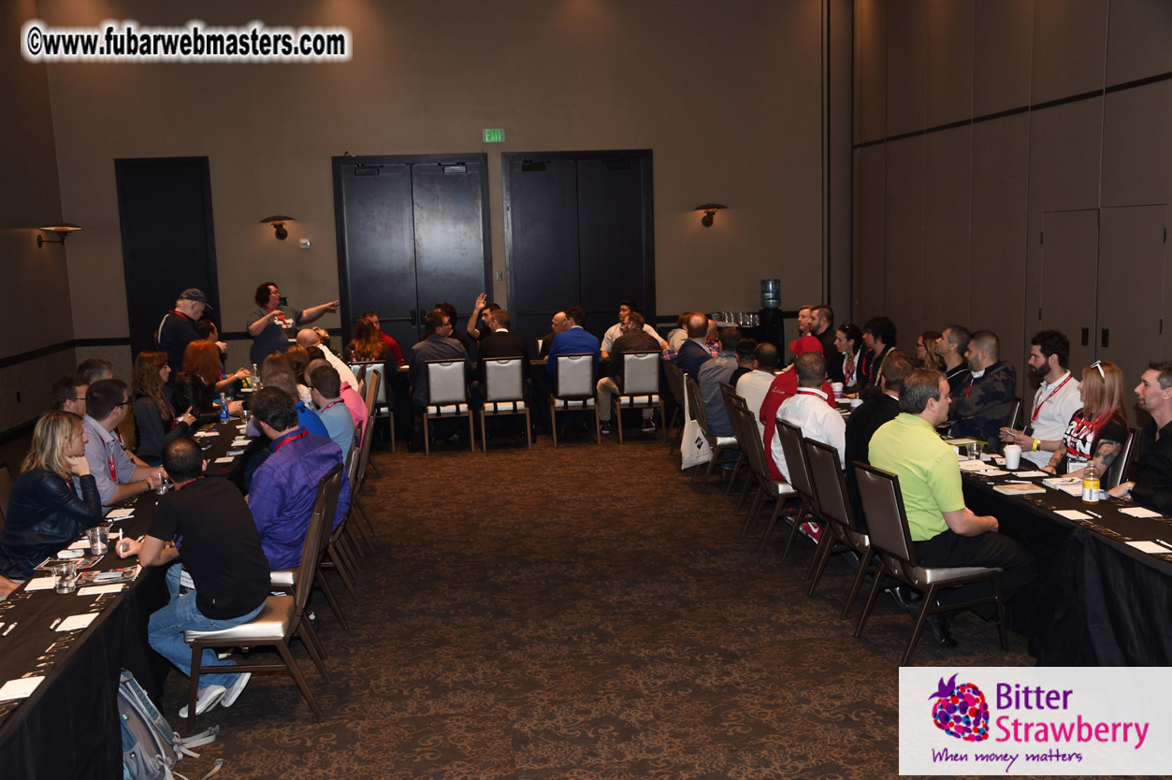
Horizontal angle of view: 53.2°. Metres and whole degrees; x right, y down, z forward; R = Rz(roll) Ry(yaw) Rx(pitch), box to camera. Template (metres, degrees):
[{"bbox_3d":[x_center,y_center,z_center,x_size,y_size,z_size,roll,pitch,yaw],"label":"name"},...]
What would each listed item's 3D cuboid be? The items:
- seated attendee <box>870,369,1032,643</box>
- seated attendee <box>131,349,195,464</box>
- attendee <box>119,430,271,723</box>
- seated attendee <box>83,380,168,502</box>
[{"bbox_3d":[1.831,0.587,5.864,0.790,1.370,0.500,-4,8,-16],"label":"seated attendee"},{"bbox_3d":[-2.881,0.394,8.493,0.780,1.310,0.480,-4,8,-16],"label":"seated attendee"},{"bbox_3d":[-1.753,0.833,5.363,0.729,1.271,0.542,3,10,31],"label":"attendee"},{"bbox_3d":[-2.726,0.626,6.733,0.749,1.349,0.591,-3,8,-9],"label":"seated attendee"}]

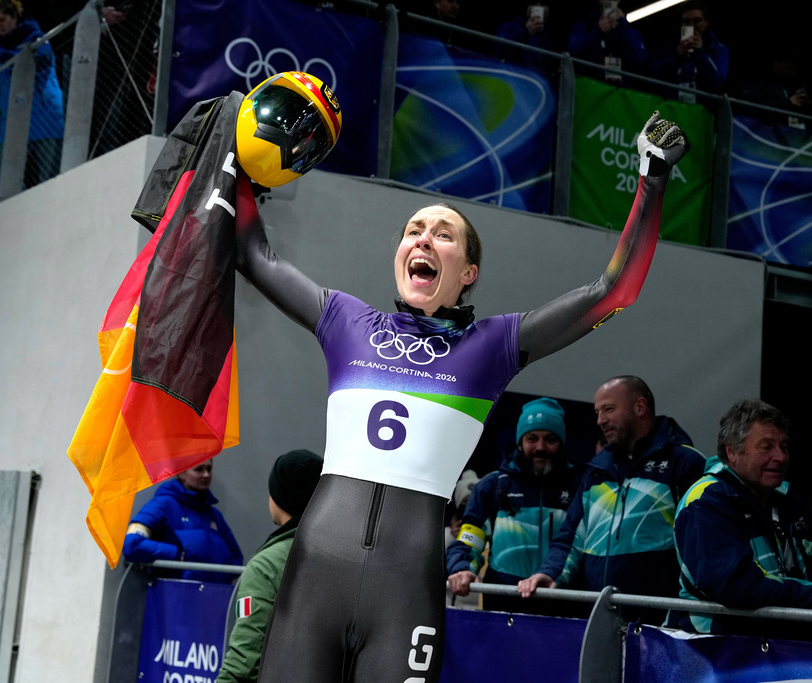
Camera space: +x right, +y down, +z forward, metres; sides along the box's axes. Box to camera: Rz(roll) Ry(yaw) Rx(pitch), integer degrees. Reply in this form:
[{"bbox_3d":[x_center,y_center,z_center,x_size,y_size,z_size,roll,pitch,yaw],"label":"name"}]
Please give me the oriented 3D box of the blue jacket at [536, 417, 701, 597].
[{"bbox_3d":[0.692,0.643,5.225,0.570,0.780,0.420,-2,-12,33],"label":"blue jacket"}]

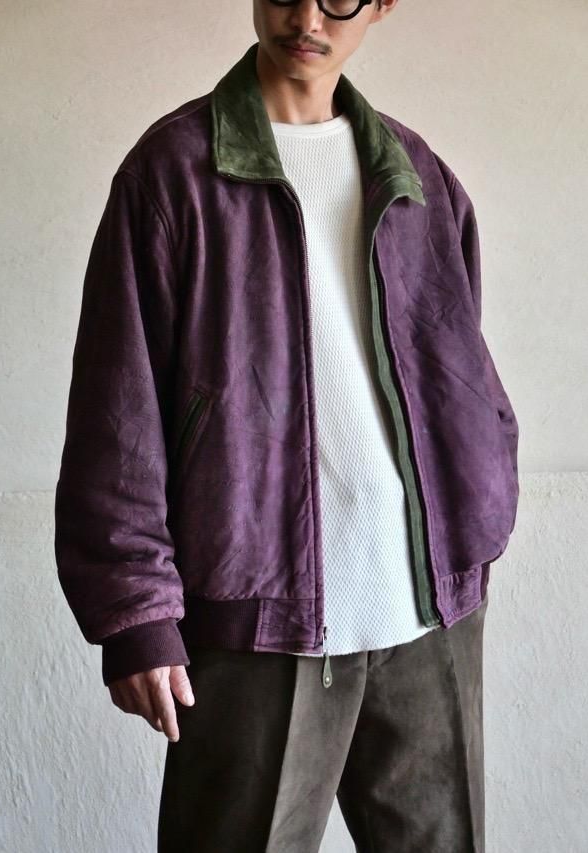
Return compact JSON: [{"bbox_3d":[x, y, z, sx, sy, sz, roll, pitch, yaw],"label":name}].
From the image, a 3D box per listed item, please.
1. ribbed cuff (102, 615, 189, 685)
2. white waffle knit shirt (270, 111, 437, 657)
[{"bbox_3d":[-0.171,0.259,2.720,0.096,0.058,0.080,-11,-15,-11],"label":"ribbed cuff"},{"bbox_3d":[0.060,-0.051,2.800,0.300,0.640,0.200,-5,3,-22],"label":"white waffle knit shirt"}]

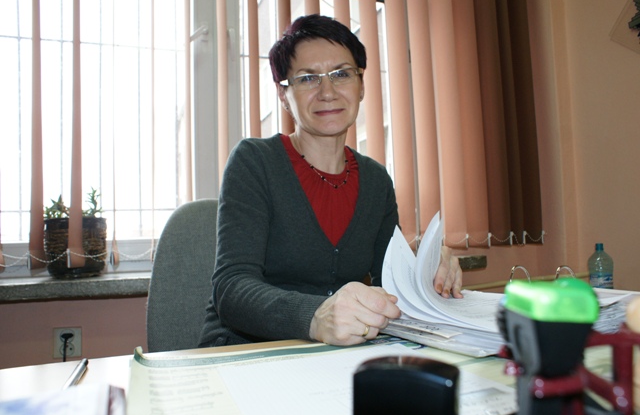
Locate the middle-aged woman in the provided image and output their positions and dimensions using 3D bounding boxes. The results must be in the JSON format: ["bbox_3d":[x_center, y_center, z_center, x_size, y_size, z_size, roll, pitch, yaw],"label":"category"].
[{"bbox_3d":[0.080,0.270,0.890,0.540,1.300,0.720,0,-3,-31],"label":"middle-aged woman"}]

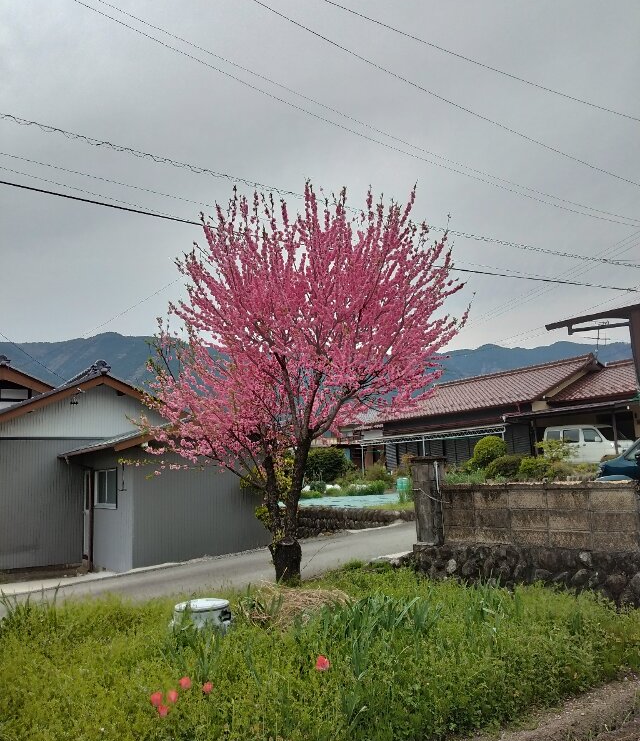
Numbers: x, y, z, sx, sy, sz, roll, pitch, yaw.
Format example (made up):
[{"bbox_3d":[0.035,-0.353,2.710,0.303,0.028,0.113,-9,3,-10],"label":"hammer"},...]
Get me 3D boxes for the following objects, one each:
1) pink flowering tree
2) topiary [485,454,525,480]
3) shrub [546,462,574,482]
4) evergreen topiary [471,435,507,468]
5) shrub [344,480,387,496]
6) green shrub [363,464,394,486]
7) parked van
[{"bbox_3d":[-0.170,0.060,7.800,3.600,4.650,3.500,-2,-9,0],"label":"pink flowering tree"},{"bbox_3d":[4.991,2.638,18.000,1.050,0.720,0.950,-4,-9,15],"label":"topiary"},{"bbox_3d":[6.506,2.773,18.000,0.750,0.550,0.700,-5,-9,20],"label":"shrub"},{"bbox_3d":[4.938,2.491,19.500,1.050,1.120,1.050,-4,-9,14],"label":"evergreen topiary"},{"bbox_3d":[1.217,3.157,17.800,1.100,0.450,0.800,-3,-9,4],"label":"shrub"},{"bbox_3d":[1.934,3.472,22.000,1.050,0.750,0.900,-3,-9,5],"label":"green shrub"},{"bbox_3d":[11.904,3.347,29.500,3.400,1.880,1.480,-10,-12,44],"label":"parked van"}]

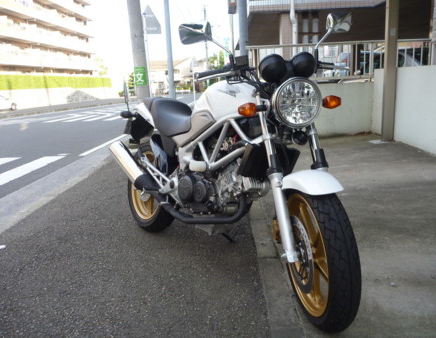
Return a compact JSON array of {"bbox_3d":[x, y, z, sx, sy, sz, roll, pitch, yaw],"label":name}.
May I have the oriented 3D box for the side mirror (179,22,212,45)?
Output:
[{"bbox_3d":[-0.101,-0.608,1.635,0.135,0.095,0.055,-3,11,7],"label":"side mirror"}]

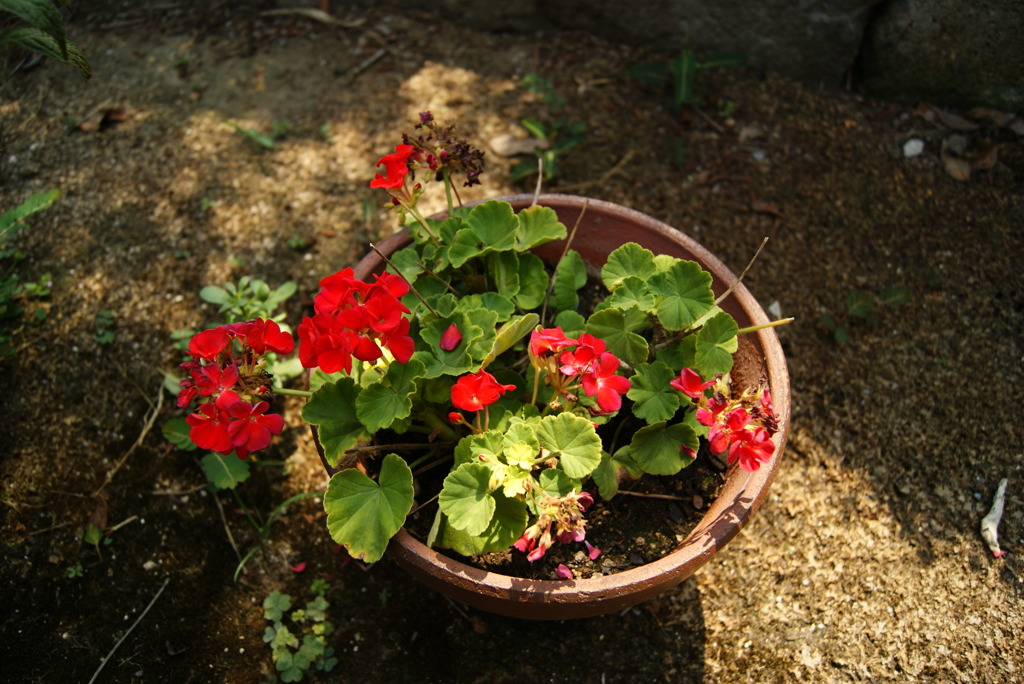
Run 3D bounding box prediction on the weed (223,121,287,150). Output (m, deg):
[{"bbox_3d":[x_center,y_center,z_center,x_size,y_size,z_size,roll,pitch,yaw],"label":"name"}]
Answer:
[{"bbox_3d":[-0.325,-0.262,0.975,0.078,0.018,0.030,23,56,14],"label":"weed"}]

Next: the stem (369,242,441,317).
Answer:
[{"bbox_3d":[-0.092,-0.053,0.659,0.005,0.005,0.084,-44,95,-2],"label":"stem"}]

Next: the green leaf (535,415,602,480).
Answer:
[{"bbox_3d":[0.039,0.072,0.533,0.044,0.014,0.045,-3,70,-8],"label":"green leaf"}]

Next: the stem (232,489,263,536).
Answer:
[{"bbox_3d":[-0.217,0.139,0.631,0.004,0.004,0.045,-34,78,-23],"label":"stem"}]

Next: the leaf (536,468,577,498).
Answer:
[{"bbox_3d":[0.031,0.097,0.528,0.027,0.010,0.024,15,70,-2],"label":"leaf"}]

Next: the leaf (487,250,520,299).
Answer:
[{"bbox_3d":[-0.007,-0.054,0.617,0.028,0.043,0.014,2,29,-1],"label":"leaf"}]

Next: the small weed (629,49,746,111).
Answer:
[{"bbox_3d":[0.227,-0.339,0.995,0.145,0.040,0.080,3,53,0],"label":"small weed"}]

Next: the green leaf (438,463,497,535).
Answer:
[{"bbox_3d":[-0.027,0.096,0.473,0.037,0.012,0.043,-25,68,7],"label":"green leaf"}]

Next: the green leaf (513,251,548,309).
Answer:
[{"bbox_3d":[0.015,-0.051,0.641,0.031,0.049,0.012,2,22,0],"label":"green leaf"}]

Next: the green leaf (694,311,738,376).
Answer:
[{"bbox_3d":[0.157,0.001,0.593,0.043,0.012,0.047,18,62,-21],"label":"green leaf"}]

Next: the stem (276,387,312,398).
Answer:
[{"bbox_3d":[-0.156,0.035,0.545,0.028,0.004,0.004,8,53,-3],"label":"stem"}]

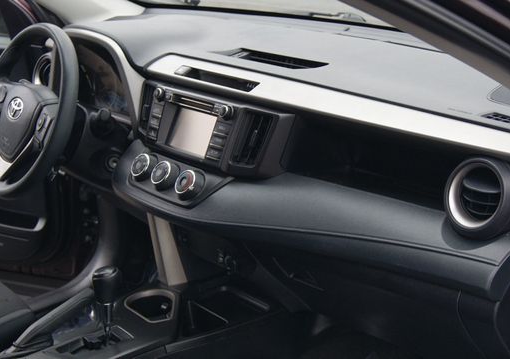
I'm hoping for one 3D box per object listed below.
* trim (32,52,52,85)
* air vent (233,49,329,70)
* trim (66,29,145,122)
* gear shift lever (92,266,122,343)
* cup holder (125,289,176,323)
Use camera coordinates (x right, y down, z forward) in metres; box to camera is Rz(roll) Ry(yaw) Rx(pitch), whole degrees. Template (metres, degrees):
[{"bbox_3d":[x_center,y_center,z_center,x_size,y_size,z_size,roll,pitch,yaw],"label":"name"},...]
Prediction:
[{"bbox_3d":[-0.484,-0.251,2.101,0.100,0.100,0.045,16,13,40],"label":"trim"},{"bbox_3d":[0.028,-0.229,1.732,0.080,0.025,0.230,-14,23,-40],"label":"air vent"},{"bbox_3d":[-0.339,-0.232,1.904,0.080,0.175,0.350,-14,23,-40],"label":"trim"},{"bbox_3d":[-0.273,0.231,1.614,0.050,0.155,0.046,-14,23,-40],"label":"gear shift lever"},{"bbox_3d":[-0.182,0.276,1.712,0.100,0.065,0.120,-14,23,-40],"label":"cup holder"}]

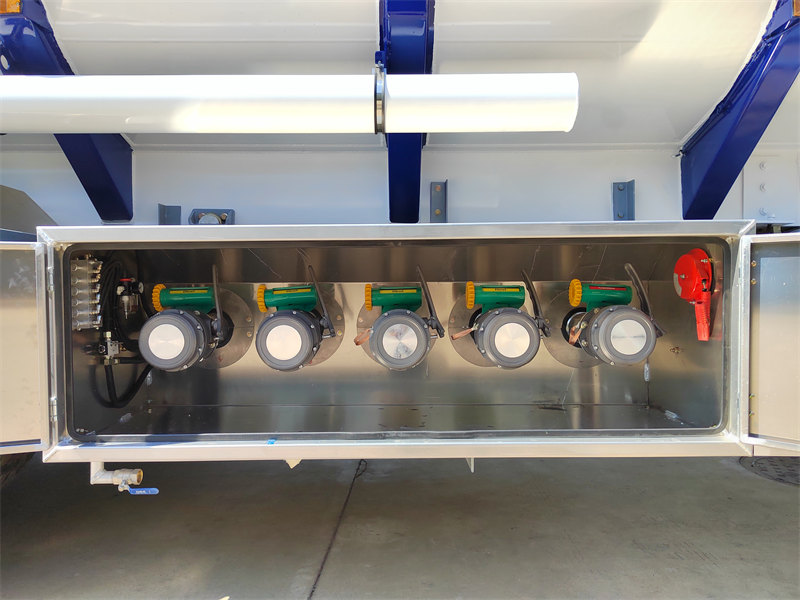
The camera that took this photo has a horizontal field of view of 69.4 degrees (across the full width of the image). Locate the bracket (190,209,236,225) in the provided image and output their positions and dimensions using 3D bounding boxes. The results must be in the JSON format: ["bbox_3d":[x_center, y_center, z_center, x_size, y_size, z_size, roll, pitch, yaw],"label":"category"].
[{"bbox_3d":[-0.488,-0.193,1.499,0.109,0.082,0.046,0,1,0],"label":"bracket"}]

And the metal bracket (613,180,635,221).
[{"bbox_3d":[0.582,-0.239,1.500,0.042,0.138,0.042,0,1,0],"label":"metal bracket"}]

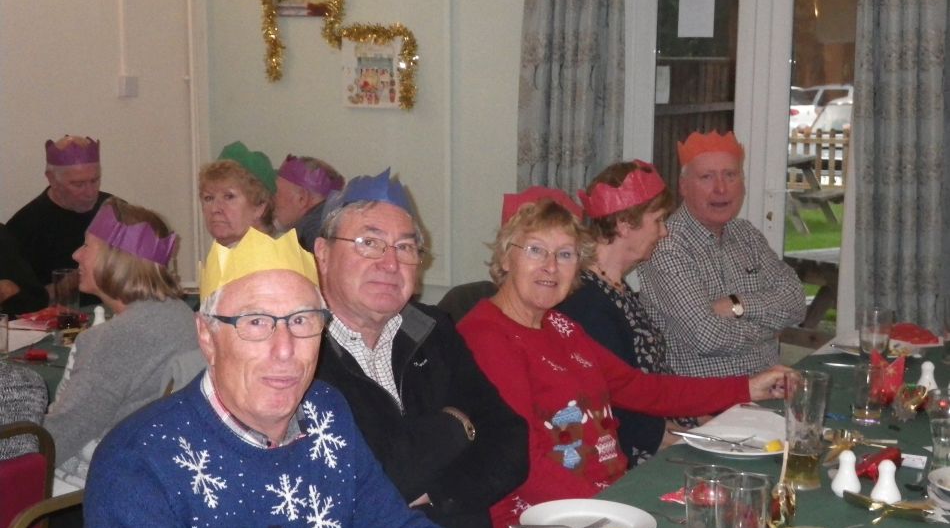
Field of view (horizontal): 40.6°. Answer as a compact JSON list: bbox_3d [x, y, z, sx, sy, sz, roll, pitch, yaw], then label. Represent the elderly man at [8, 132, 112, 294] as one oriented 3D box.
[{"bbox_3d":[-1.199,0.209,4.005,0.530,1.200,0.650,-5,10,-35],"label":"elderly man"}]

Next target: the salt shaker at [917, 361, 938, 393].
[{"bbox_3d":[1.033,0.264,2.922,0.050,0.075,0.050,0,8,0],"label":"salt shaker"}]

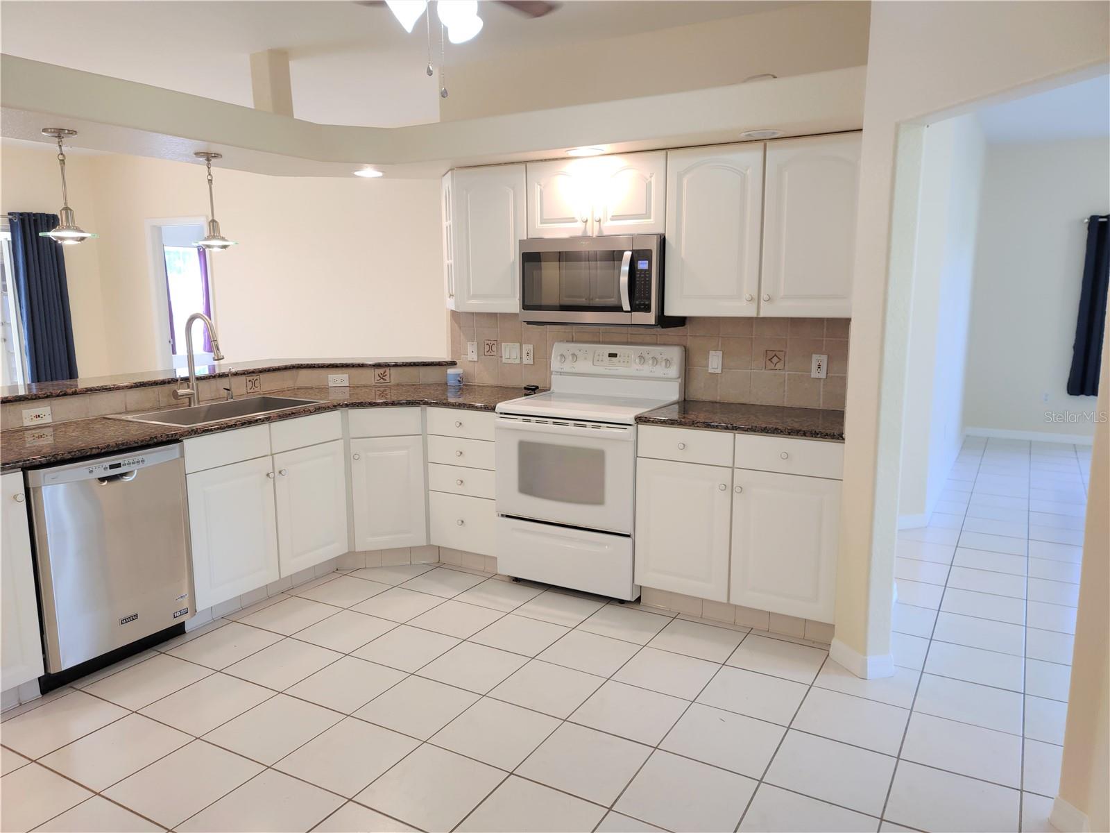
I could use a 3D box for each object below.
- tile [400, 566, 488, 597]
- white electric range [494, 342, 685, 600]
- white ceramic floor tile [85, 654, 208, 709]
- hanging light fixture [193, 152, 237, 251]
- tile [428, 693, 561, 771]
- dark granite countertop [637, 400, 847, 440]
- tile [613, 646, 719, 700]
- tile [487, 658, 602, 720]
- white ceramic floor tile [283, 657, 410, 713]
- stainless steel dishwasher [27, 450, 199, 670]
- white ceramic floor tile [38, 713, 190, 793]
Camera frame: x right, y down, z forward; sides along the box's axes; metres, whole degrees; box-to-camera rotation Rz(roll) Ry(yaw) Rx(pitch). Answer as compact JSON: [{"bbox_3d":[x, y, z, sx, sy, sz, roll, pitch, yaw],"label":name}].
[{"bbox_3d":[-0.571,0.854,4.261,0.343,0.010,0.343,6,11,29],"label":"tile"},{"bbox_3d":[0.192,0.246,4.272,0.757,1.195,0.670,5,11,29],"label":"white electric range"},{"bbox_3d":[-1.569,1.026,3.255,0.340,0.012,0.340,5,11,29],"label":"white ceramic floor tile"},{"bbox_3d":[-1.678,-1.046,4.080,0.205,0.452,0.205,5,11,29],"label":"hanging light fixture"},{"bbox_3d":[-0.197,1.077,2.841,0.338,0.010,0.338,5,11,30],"label":"tile"},{"bbox_3d":[0.925,0.014,3.792,0.915,0.034,0.625,5,11,28],"label":"dark granite countertop"},{"bbox_3d":[0.446,1.016,3.313,0.340,0.012,0.340,5,11,29],"label":"tile"},{"bbox_3d":[-0.027,1.033,3.167,0.341,0.010,0.341,6,11,30],"label":"tile"},{"bbox_3d":[-0.799,1.036,3.223,0.343,0.010,0.343,6,11,29],"label":"white ceramic floor tile"},{"bbox_3d":[-1.952,0.535,3.396,0.600,0.820,0.605,6,11,29],"label":"stainless steel dishwasher"},{"bbox_3d":[-1.456,1.114,2.780,0.343,0.010,0.343,6,11,29],"label":"white ceramic floor tile"}]

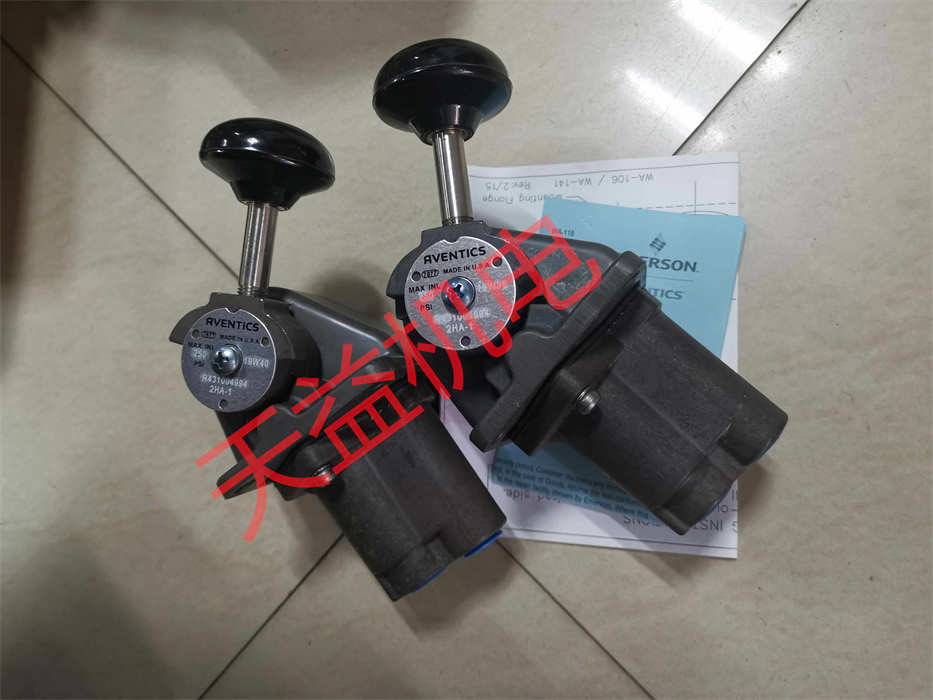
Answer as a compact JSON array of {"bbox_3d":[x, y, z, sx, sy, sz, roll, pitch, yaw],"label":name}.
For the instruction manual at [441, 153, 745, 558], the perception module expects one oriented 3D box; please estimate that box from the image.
[{"bbox_3d":[0.064,-0.003,0.387,0.162,0.006,0.214,1,82,17],"label":"instruction manual"}]

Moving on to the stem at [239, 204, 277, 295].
[{"bbox_3d":[-0.070,-0.034,0.234,0.010,0.010,0.030,7,90,0],"label":"stem"}]

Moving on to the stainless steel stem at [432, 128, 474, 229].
[{"bbox_3d":[-0.004,-0.054,0.218,0.010,0.010,0.030,-7,90,0],"label":"stainless steel stem"}]

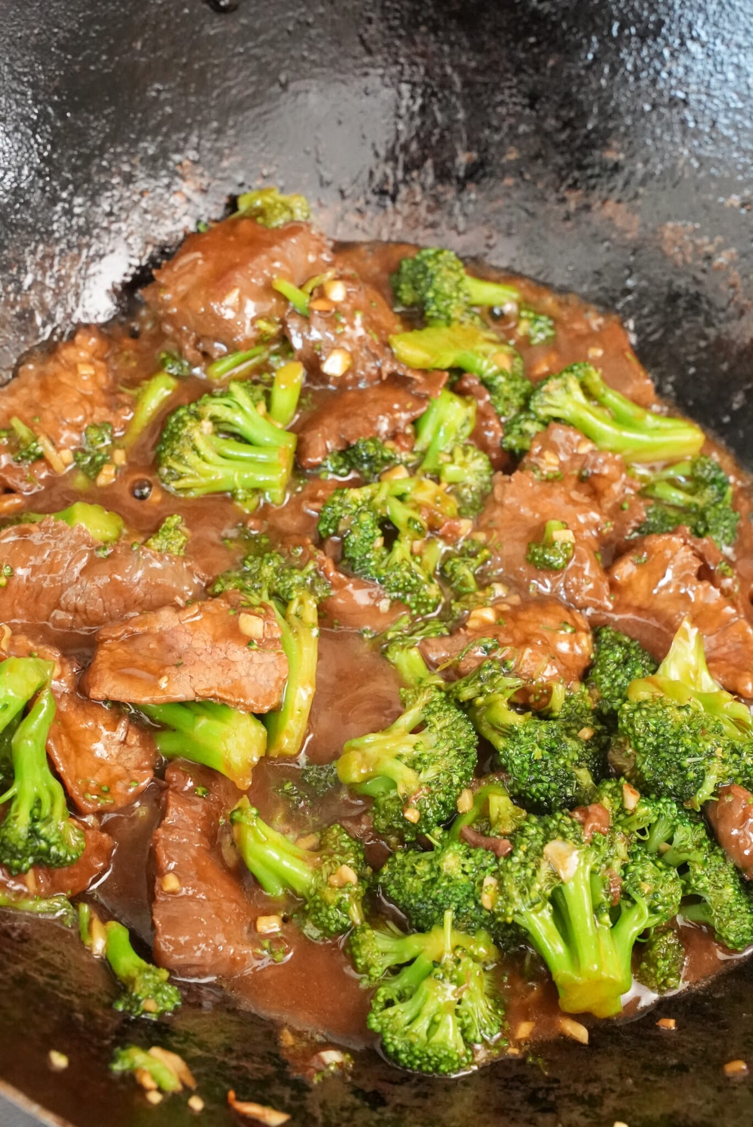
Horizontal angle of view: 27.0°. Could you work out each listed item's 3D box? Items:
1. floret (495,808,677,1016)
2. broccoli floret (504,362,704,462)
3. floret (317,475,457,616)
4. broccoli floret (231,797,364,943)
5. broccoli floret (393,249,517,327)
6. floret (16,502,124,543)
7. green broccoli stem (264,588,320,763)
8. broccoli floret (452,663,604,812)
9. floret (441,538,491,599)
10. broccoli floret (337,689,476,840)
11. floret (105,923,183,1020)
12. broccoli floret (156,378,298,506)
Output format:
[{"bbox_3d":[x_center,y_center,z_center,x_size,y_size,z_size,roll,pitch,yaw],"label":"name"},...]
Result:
[{"bbox_3d":[0.057,0.096,0.427,0.048,0.036,0.054,0,75,0],"label":"floret"},{"bbox_3d":[0.080,-0.054,0.553,0.070,0.028,0.034,9,51,3],"label":"broccoli floret"},{"bbox_3d":[0.004,-0.006,0.520,0.036,0.029,0.041,38,72,26],"label":"floret"},{"bbox_3d":[-0.021,0.084,0.430,0.047,0.027,0.030,40,62,20],"label":"broccoli floret"},{"bbox_3d":[0.030,-0.106,0.601,0.048,0.028,0.029,4,51,-5],"label":"broccoli floret"},{"bbox_3d":[-0.101,-0.010,0.508,0.040,0.021,0.022,-2,52,2],"label":"floret"},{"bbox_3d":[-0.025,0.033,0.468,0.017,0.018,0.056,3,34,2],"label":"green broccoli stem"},{"bbox_3d":[0.045,0.052,0.467,0.035,0.031,0.039,-38,41,-26],"label":"broccoli floret"},{"bbox_3d":[0.028,0.002,0.497,0.018,0.017,0.019,-22,97,-16],"label":"floret"},{"bbox_3d":[0.009,0.057,0.447,0.041,0.040,0.044,-2,51,-16],"label":"broccoli floret"},{"bbox_3d":[-0.061,0.106,0.408,0.019,0.018,0.031,-31,52,-22],"label":"floret"},{"bbox_3d":[-0.053,-0.043,0.550,0.049,0.032,0.043,-1,51,-8],"label":"broccoli floret"}]

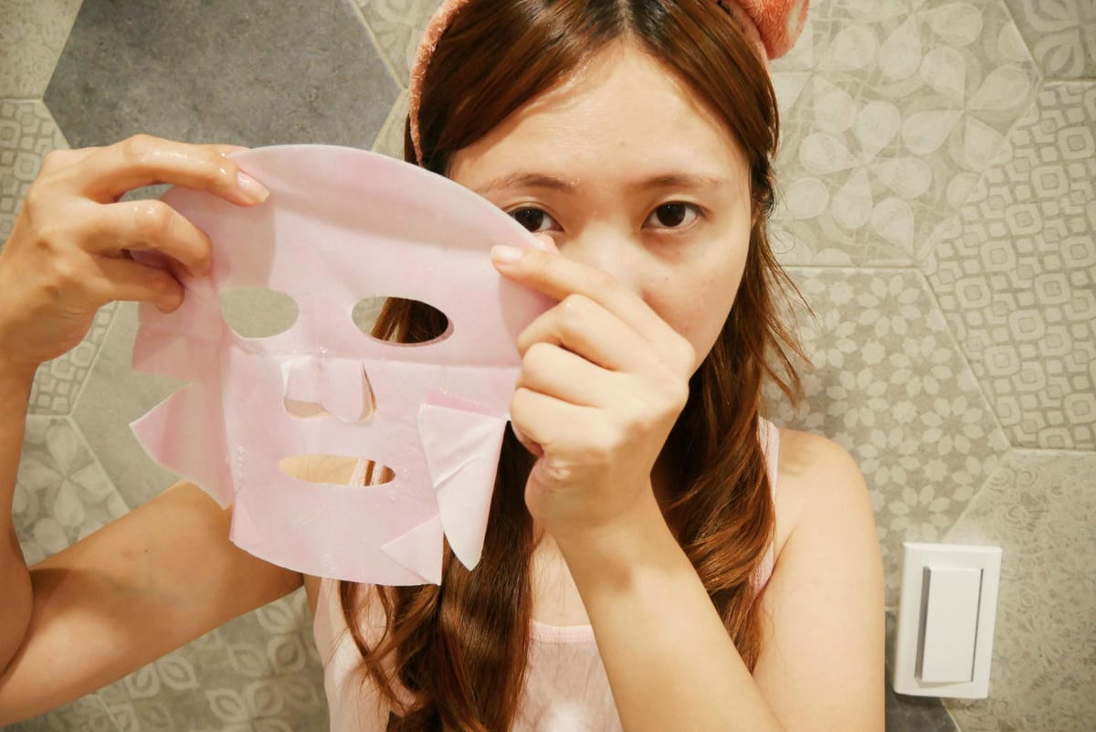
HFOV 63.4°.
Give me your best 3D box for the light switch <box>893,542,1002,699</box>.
[{"bbox_3d":[0.303,0.196,0.671,0.071,0.120,0.016,1,10,8],"label":"light switch"}]

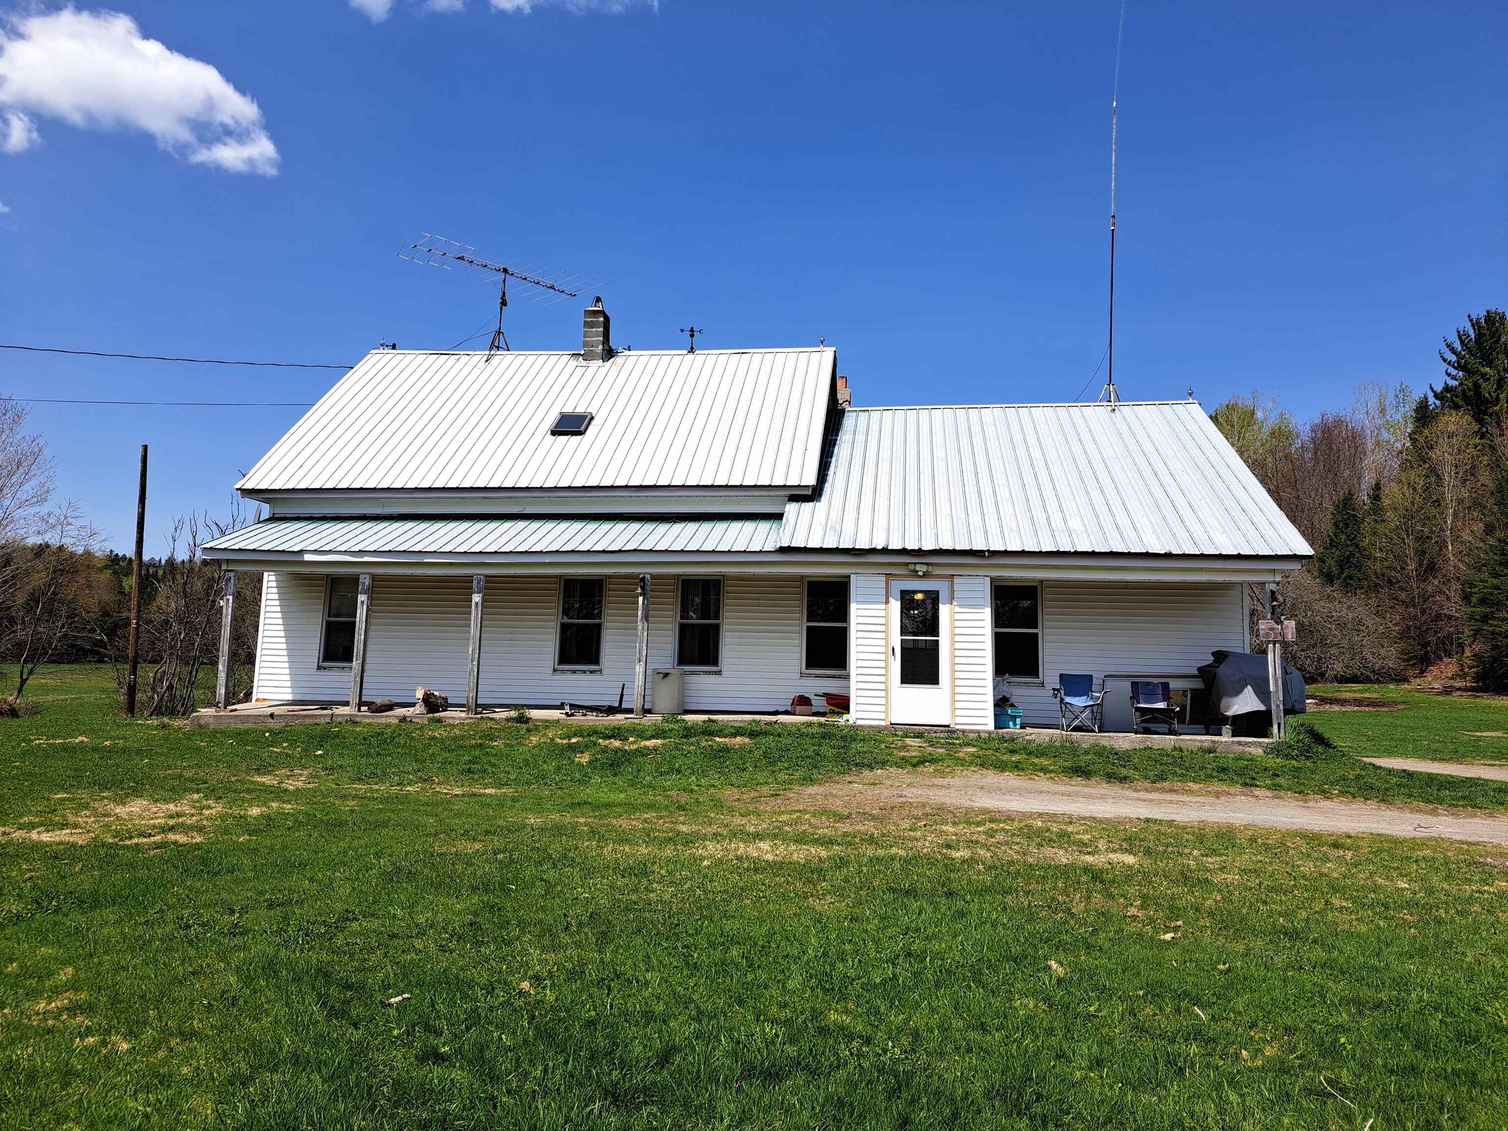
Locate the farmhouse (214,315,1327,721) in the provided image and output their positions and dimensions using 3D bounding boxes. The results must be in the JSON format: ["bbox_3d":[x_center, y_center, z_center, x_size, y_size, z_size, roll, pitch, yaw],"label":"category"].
[{"bbox_3d":[-0.026,-1.036,19.316,16.000,8.300,9.400,0,-9,8],"label":"farmhouse"}]

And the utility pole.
[{"bbox_3d":[-15.424,0.315,26.191,0.190,6.888,0.190,-2,-9,-1],"label":"utility pole"}]

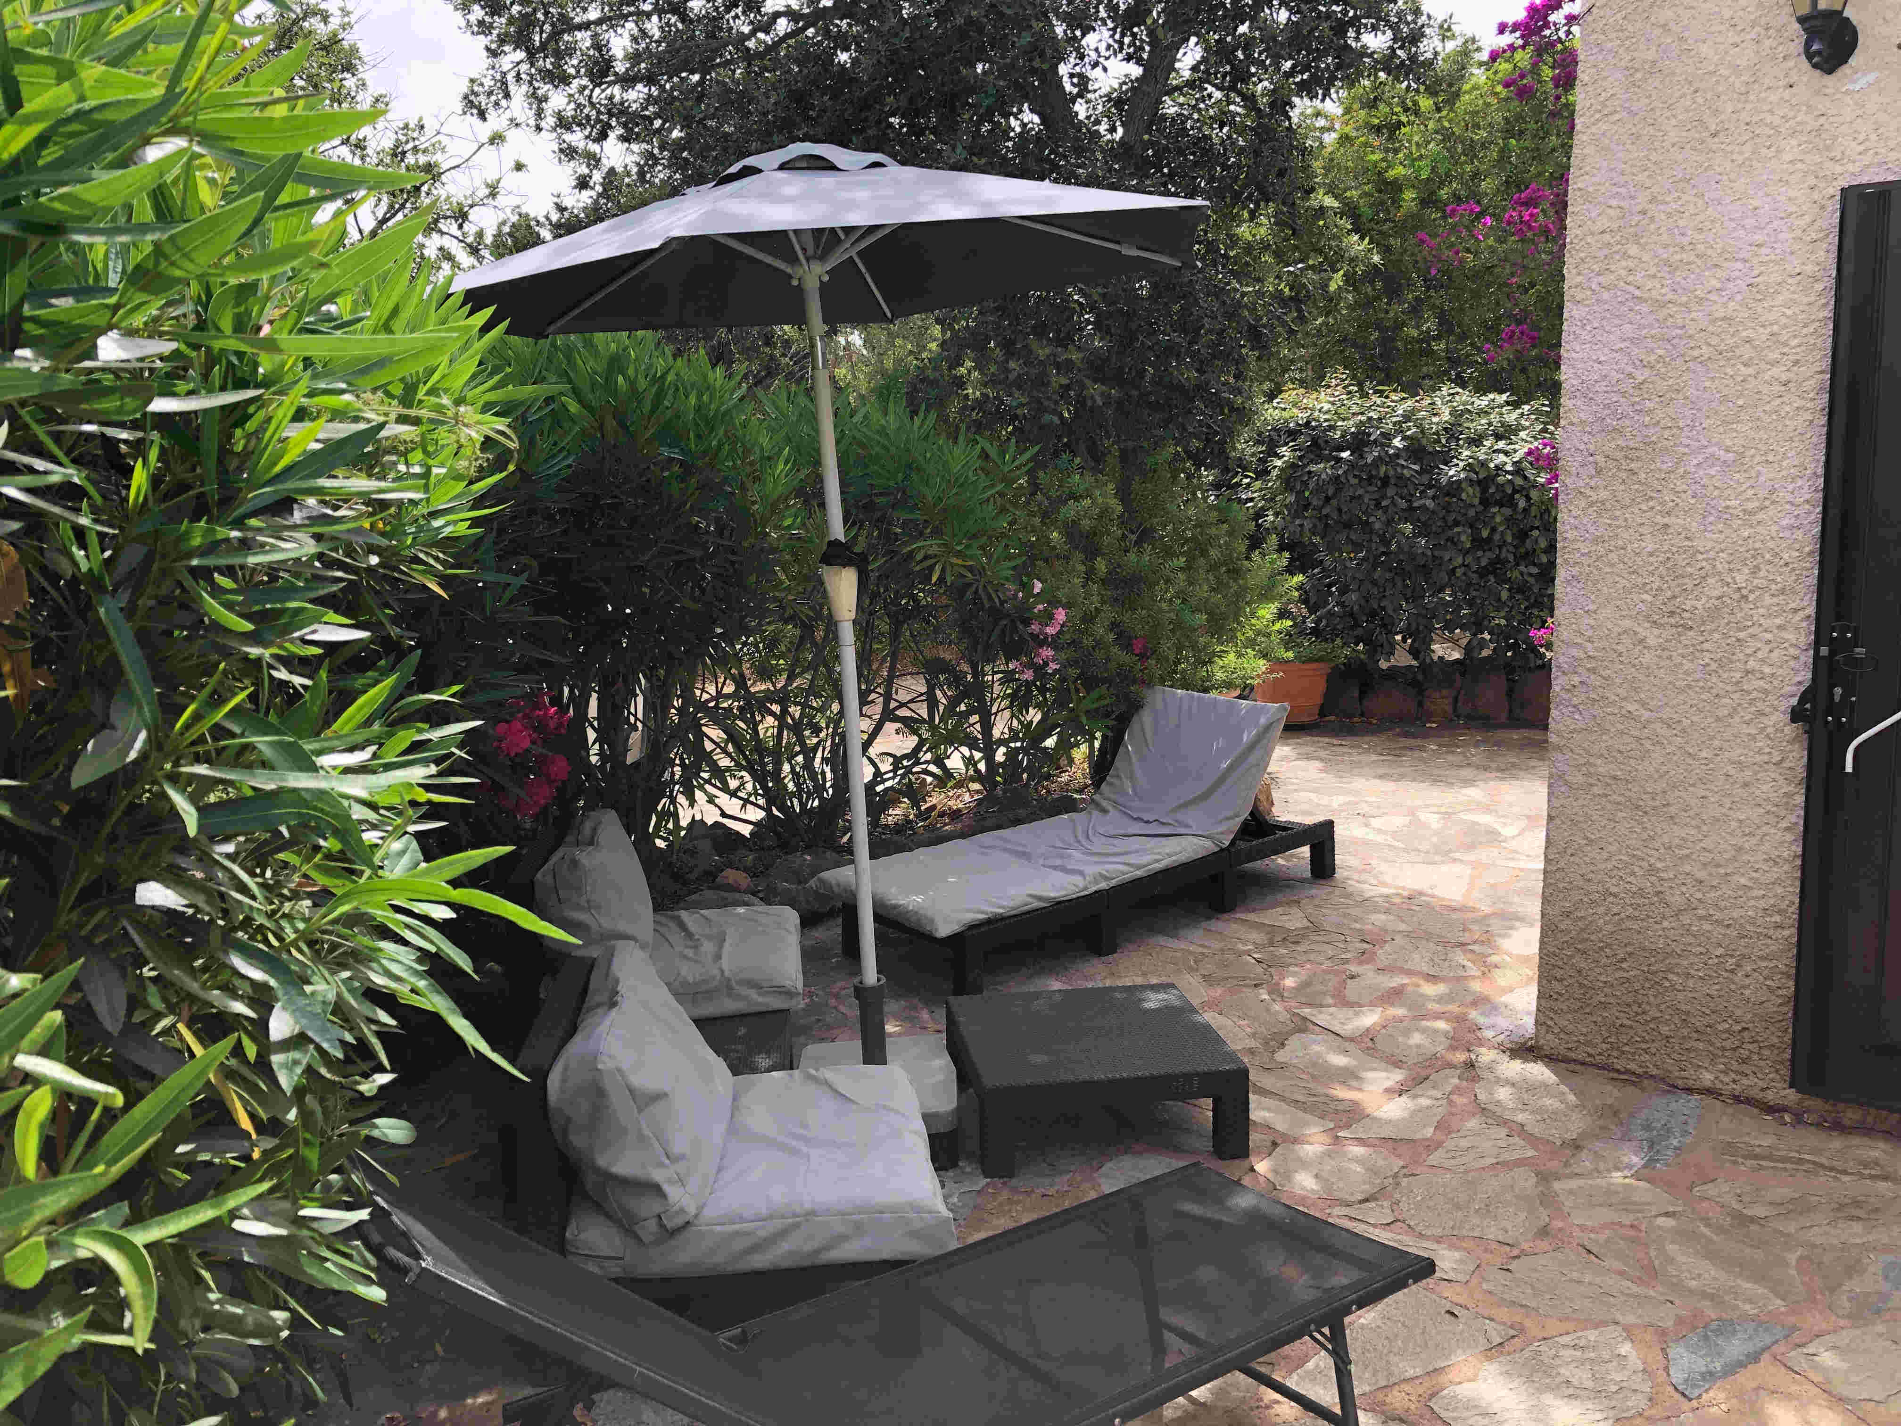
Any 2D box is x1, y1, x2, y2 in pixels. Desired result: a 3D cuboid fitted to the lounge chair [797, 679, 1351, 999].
[{"bbox_3d":[0.532,0.355,5.398,2.007,0.720,0.630,-9,11,-43],"label":"lounge chair"}]

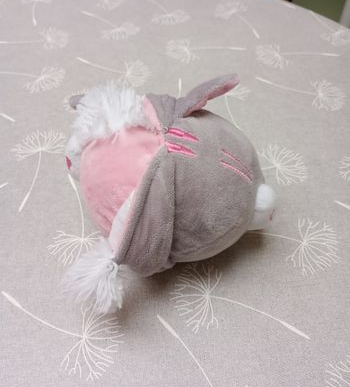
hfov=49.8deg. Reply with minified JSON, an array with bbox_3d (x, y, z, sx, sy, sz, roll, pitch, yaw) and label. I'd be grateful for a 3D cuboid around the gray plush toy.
[{"bbox_3d":[-0.011,-0.009,0.339,0.210,0.155,0.195,9,53,8],"label":"gray plush toy"}]

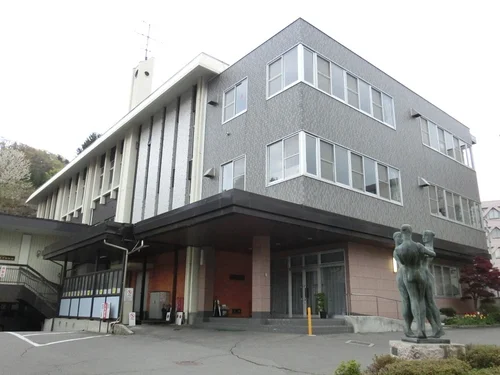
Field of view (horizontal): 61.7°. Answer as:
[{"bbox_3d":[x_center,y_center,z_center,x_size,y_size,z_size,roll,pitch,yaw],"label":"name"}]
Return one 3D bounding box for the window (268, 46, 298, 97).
[{"bbox_3d":[1.208,-4.290,15.852,0.100,1.584,1.650,15,-22,-37],"label":"window"}]

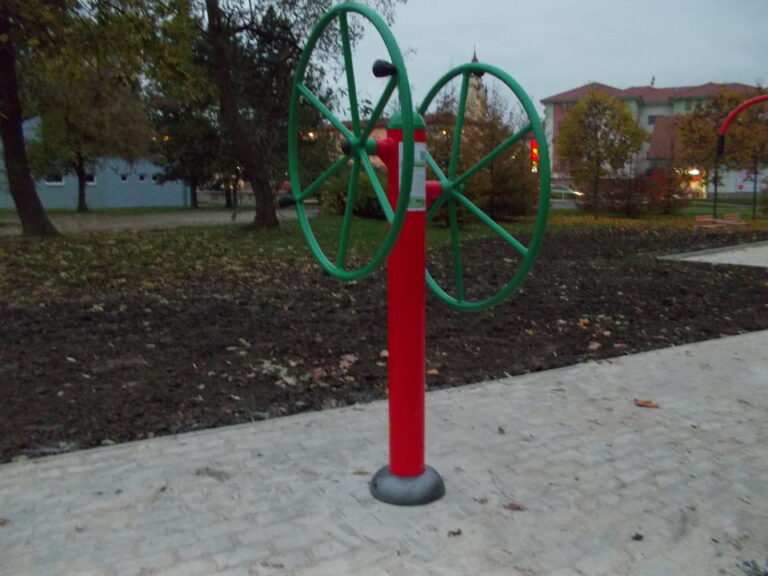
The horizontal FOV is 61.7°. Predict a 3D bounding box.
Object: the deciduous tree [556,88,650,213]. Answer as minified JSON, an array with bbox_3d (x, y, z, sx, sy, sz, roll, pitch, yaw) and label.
[{"bbox_3d":[9.101,-5.686,26.800,3.750,5.200,3.750,2,9,19],"label":"deciduous tree"}]

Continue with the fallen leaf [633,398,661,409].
[{"bbox_3d":[1.469,0.646,3.600,0.150,0.035,0.090,3,9,20],"label":"fallen leaf"}]

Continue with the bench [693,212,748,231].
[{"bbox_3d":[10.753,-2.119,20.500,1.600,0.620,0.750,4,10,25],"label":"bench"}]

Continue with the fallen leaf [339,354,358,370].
[{"bbox_3d":[-0.243,0.509,4.400,0.125,0.075,0.100,0,9,6],"label":"fallen leaf"}]

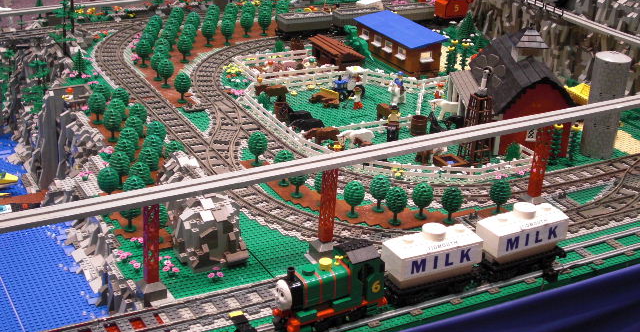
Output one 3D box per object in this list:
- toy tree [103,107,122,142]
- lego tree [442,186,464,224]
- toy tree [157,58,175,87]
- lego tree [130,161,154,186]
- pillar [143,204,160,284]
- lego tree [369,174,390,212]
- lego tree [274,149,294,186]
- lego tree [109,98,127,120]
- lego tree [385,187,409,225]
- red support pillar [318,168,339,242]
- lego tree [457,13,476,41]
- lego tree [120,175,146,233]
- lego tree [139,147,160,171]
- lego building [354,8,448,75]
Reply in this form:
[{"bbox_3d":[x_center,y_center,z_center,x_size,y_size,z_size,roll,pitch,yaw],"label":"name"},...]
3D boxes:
[{"bbox_3d":[-0.367,-0.074,1.717,0.033,0.060,0.033,-10,27,-27],"label":"toy tree"},{"bbox_3d":[0.203,0.059,1.486,0.033,0.060,0.033,2,24,-1],"label":"lego tree"},{"bbox_3d":[-0.317,-0.193,1.989,0.033,0.062,0.033,-9,27,-27],"label":"toy tree"},{"bbox_3d":[-0.283,0.022,1.515,0.033,0.062,0.033,-9,27,-27],"label":"lego tree"},{"bbox_3d":[-0.216,0.095,1.233,0.017,0.117,0.017,-9,27,-27],"label":"pillar"},{"bbox_3d":[0.095,0.044,1.514,0.034,0.059,0.034,4,25,4],"label":"lego tree"},{"bbox_3d":[-0.059,0.002,1.595,0.033,0.062,0.033,3,24,-1],"label":"lego tree"},{"bbox_3d":[-0.371,-0.095,1.762,0.033,0.060,0.033,-10,27,-27],"label":"lego tree"},{"bbox_3d":[0.119,0.061,1.491,0.033,0.062,0.033,3,24,-1],"label":"lego tree"},{"bbox_3d":[0.012,0.053,1.356,0.017,0.114,0.017,-10,27,-27],"label":"red support pillar"},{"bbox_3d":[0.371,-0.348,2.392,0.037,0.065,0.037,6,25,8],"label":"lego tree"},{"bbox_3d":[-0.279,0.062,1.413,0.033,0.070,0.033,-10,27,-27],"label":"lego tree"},{"bbox_3d":[-0.279,-0.003,1.586,0.033,0.064,0.033,-1,25,-10],"label":"lego tree"},{"bbox_3d":[0.181,-0.286,2.244,0.097,0.091,0.256,-9,27,-27],"label":"lego building"}]

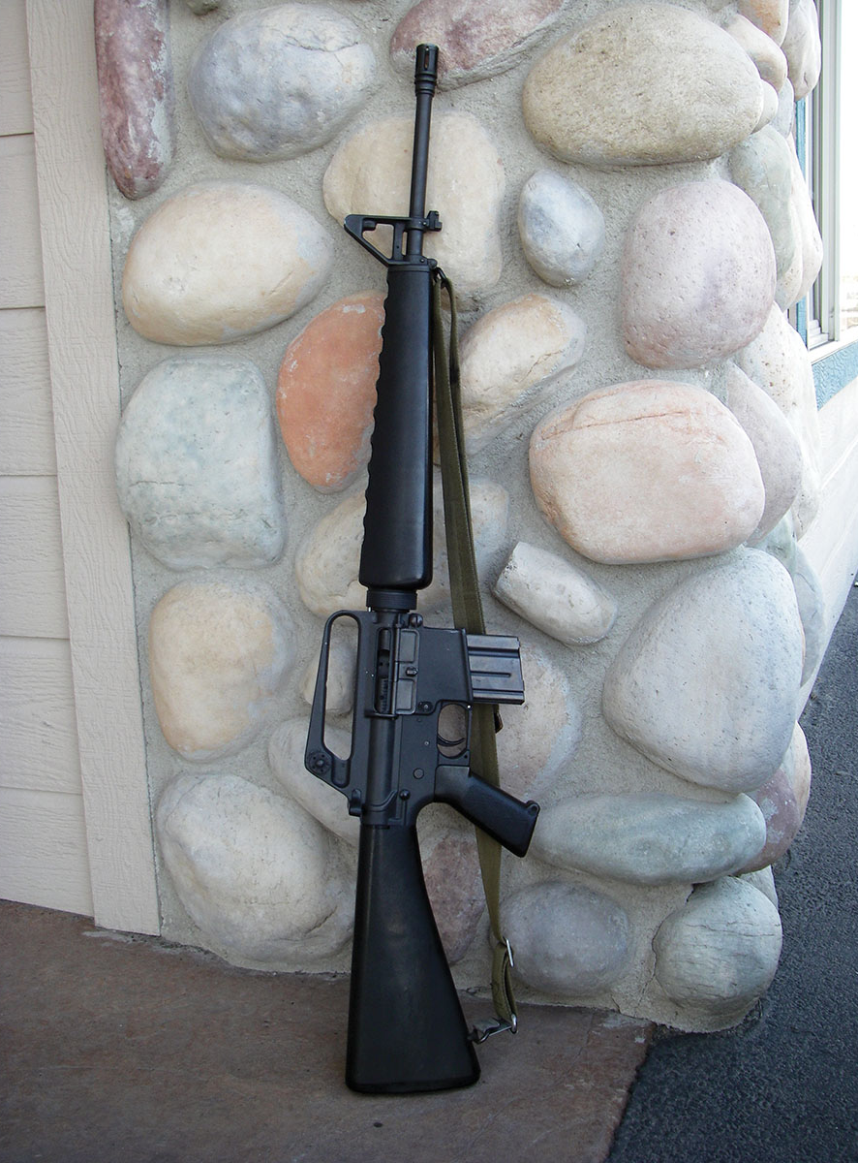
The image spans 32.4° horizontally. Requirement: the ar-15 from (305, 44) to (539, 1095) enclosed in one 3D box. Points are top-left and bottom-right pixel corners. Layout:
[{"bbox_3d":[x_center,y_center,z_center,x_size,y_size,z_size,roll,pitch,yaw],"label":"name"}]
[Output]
[{"bbox_3d":[0.007,-0.010,1.390,0.223,0.988,0.066,4,0,-2],"label":"ar-15"}]

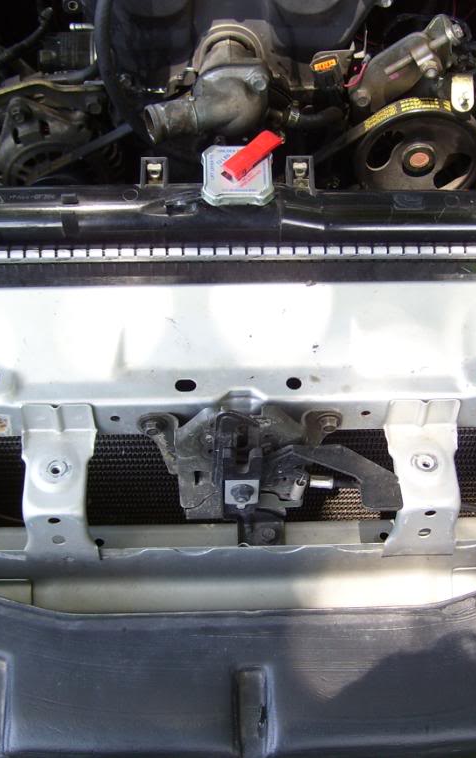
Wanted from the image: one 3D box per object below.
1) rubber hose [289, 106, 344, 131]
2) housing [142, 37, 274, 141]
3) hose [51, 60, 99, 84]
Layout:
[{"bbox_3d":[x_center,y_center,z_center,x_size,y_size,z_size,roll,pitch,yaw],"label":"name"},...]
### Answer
[{"bbox_3d":[0.072,-0.238,0.965,0.054,0.020,0.021,0,53,0],"label":"rubber hose"},{"bbox_3d":[-0.031,-0.259,0.945,0.106,0.060,0.072,-15,54,-11],"label":"housing"},{"bbox_3d":[-0.162,-0.306,1.050,0.053,0.018,0.024,0,53,0],"label":"hose"}]

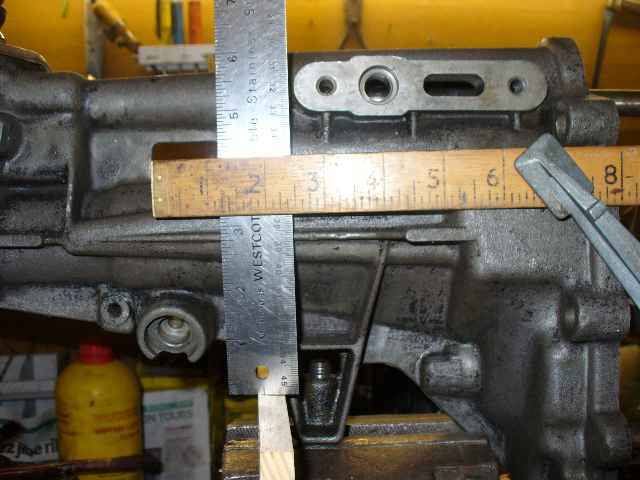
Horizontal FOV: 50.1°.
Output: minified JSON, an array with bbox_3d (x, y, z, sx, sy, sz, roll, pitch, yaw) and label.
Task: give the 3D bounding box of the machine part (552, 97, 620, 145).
[{"bbox_3d":[0.121,-0.054,0.314,0.024,0.022,0.022,0,1,0],"label":"machine part"}]

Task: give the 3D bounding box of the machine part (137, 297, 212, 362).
[{"bbox_3d":[-0.066,0.042,0.316,0.032,0.028,0.023,0,1,0],"label":"machine part"}]

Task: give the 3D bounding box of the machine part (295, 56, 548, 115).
[{"bbox_3d":[0.045,-0.070,0.311,0.114,0.026,0.014,0,1,0],"label":"machine part"}]

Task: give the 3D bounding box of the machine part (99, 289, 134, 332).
[{"bbox_3d":[-0.094,0.033,0.317,0.017,0.019,0.013,0,1,0],"label":"machine part"}]

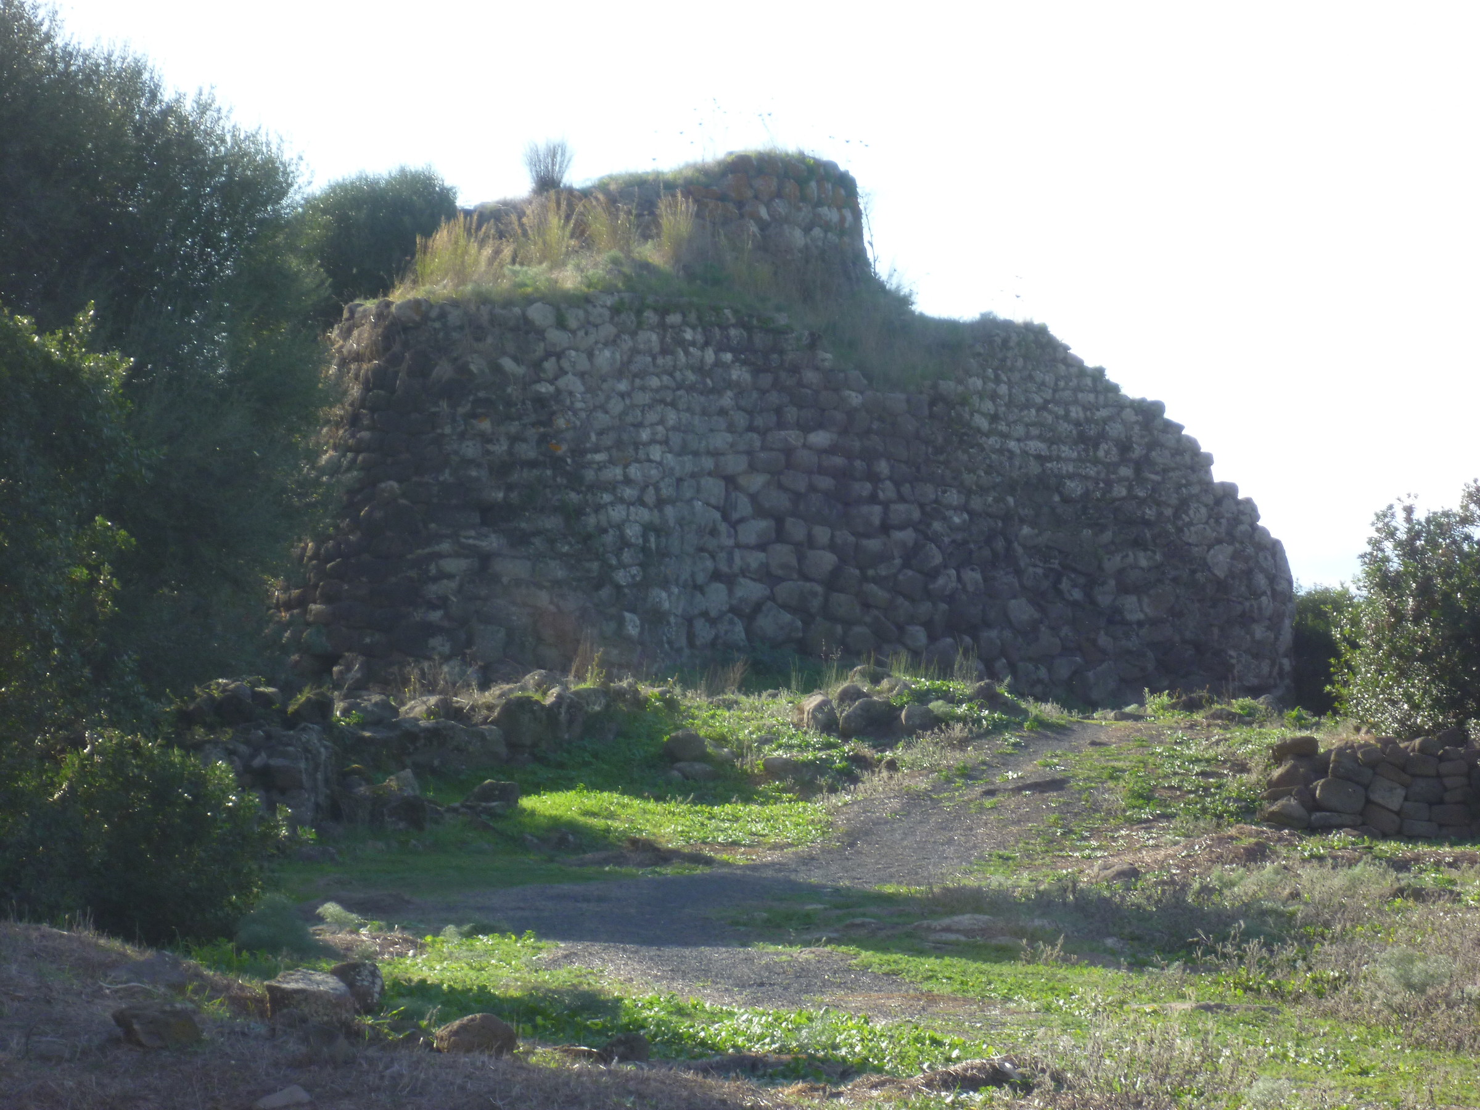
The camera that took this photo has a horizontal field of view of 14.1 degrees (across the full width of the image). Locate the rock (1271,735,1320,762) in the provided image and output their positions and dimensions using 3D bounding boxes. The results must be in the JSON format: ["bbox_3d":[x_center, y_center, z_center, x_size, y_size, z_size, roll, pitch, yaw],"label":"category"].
[{"bbox_3d":[6.497,2.258,70.000,0.568,0.311,0.420,0,-1,0],"label":"rock"}]

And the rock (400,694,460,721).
[{"bbox_3d":[-4.349,2.142,84.000,0.828,0.373,0.550,0,-1,0],"label":"rock"}]

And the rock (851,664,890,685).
[{"bbox_3d":[2.064,1.918,95.000,0.661,0.367,0.580,0,-1,0],"label":"rock"}]

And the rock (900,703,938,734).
[{"bbox_3d":[2.733,2.487,91.000,0.598,0.492,0.550,0,-1,0],"label":"rock"}]

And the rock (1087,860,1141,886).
[{"bbox_3d":[4.006,3.406,64.000,0.581,0.272,0.480,0,-1,0],"label":"rock"}]

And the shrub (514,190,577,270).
[{"bbox_3d":[-3.645,-6.145,113.000,1.157,1.441,1.150,0,-1,0],"label":"shrub"}]

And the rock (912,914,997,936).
[{"bbox_3d":[1.362,2.349,38.000,0.529,0.139,0.360,0,-1,0],"label":"rock"}]

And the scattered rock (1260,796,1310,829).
[{"bbox_3d":[4.832,2.283,53.000,0.440,0.297,0.360,0,-1,0],"label":"scattered rock"}]

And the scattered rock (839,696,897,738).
[{"bbox_3d":[1.750,2.226,82.000,0.792,0.570,0.620,0,-1,0],"label":"scattered rock"}]

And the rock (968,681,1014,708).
[{"bbox_3d":[3.940,2.197,94.000,0.744,0.454,0.620,0,-1,0],"label":"rock"}]

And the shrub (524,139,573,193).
[{"bbox_3d":[-3.784,-7.659,118.000,0.980,1.071,0.950,0,-1,0],"label":"shrub"}]

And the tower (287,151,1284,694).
[{"bbox_3d":[0.796,-2.321,107.000,17.849,9.723,15.000,0,-1,0],"label":"tower"}]

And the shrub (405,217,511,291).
[{"bbox_3d":[-4.922,-5.233,104.000,1.828,1.326,1.300,0,-1,0],"label":"shrub"}]

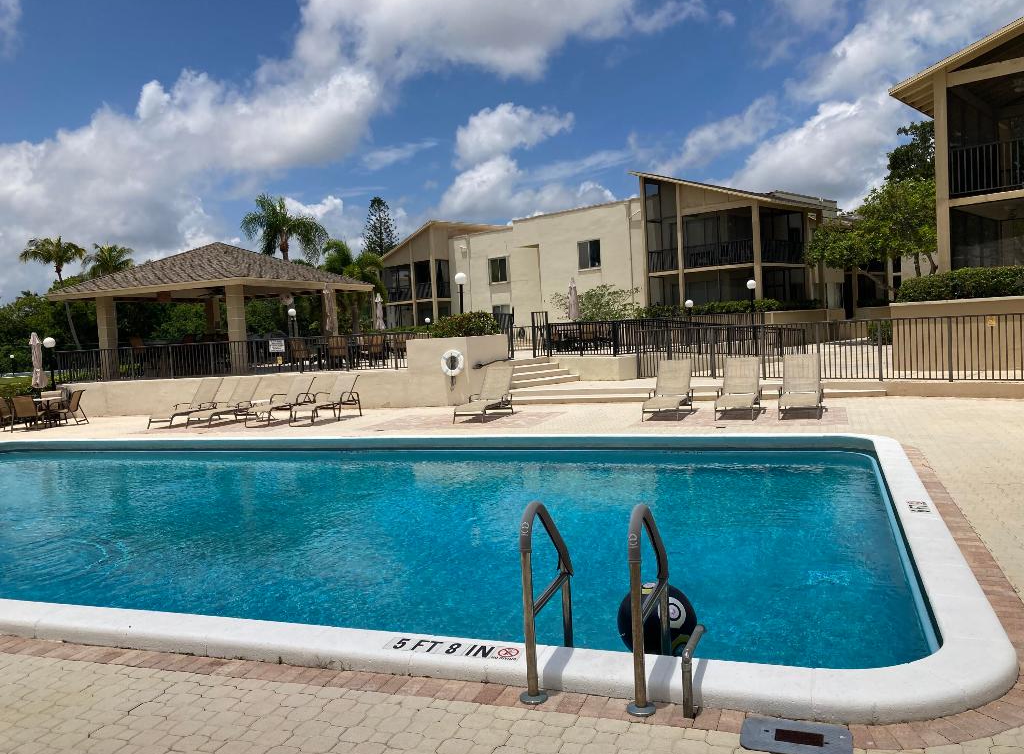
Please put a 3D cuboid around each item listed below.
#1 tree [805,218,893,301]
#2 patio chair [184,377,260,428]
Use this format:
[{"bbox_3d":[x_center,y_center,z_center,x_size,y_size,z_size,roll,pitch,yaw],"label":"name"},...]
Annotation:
[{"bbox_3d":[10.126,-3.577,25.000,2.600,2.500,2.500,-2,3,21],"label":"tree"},{"bbox_3d":[-6.564,0.573,18.739,0.660,0.980,1.620,-2,3,23],"label":"patio chair"}]

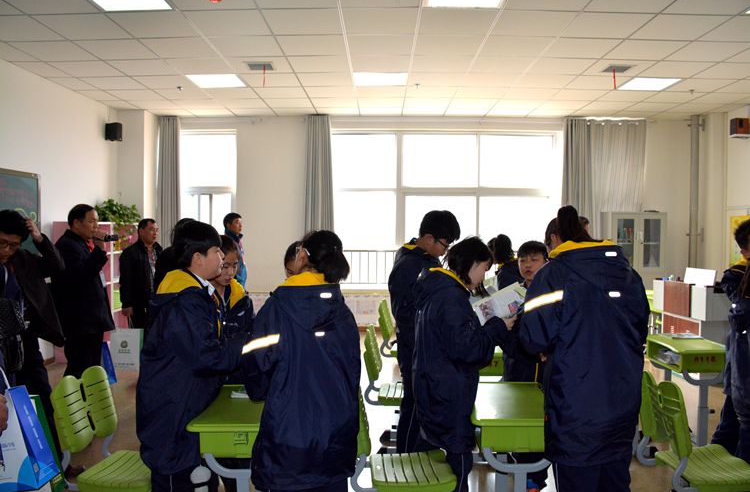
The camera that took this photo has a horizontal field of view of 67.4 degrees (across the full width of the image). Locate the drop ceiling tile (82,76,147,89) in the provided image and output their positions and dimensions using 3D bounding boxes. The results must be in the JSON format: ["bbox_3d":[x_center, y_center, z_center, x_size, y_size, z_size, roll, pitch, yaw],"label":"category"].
[{"bbox_3d":[-2.903,-1.828,6.297,0.600,0.020,0.600,0,2,1],"label":"drop ceiling tile"}]

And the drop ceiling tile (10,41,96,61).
[{"bbox_3d":[-2.950,-1.812,5.087,0.600,0.020,0.600,0,2,1],"label":"drop ceiling tile"}]

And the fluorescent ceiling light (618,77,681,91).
[{"bbox_3d":[3.033,-1.819,6.244,0.600,0.050,0.600,0,2,1],"label":"fluorescent ceiling light"}]

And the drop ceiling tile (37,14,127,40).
[{"bbox_3d":[-2.329,-1.764,4.506,0.600,0.025,0.600,0,2,1],"label":"drop ceiling tile"}]

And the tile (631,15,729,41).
[{"bbox_3d":[2.413,-1.731,4.460,0.600,0.020,0.600,0,2,1],"label":"tile"}]

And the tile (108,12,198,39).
[{"bbox_3d":[-1.759,-1.785,4.471,0.600,0.020,0.600,0,2,1],"label":"tile"}]

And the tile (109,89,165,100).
[{"bbox_3d":[-2.926,-1.879,6.886,0.600,0.020,0.600,0,2,1],"label":"tile"}]

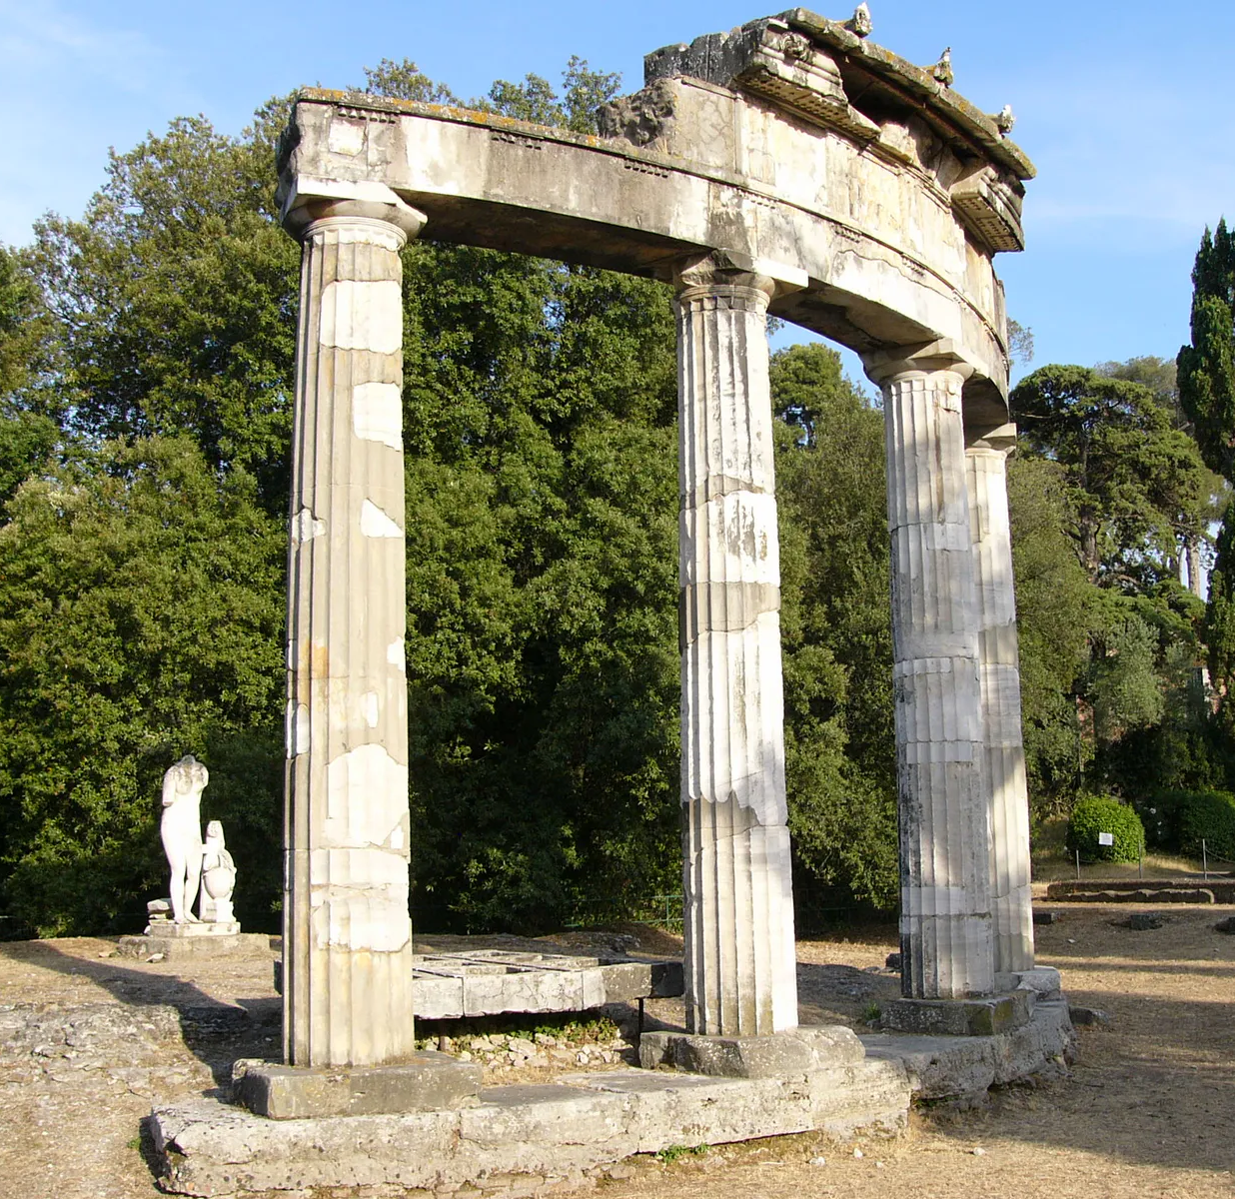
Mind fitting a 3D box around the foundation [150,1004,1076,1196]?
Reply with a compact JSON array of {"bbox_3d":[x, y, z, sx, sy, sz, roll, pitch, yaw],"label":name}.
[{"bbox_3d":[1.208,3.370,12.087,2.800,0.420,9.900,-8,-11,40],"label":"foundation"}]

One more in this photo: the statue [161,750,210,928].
[{"bbox_3d":[-4.387,2.434,16.829,0.460,1.690,0.380,7,-11,-41],"label":"statue"}]

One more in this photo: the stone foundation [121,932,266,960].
[{"bbox_3d":[-4.252,3.500,16.671,1.180,0.260,1.100,7,-11,-41],"label":"stone foundation"}]

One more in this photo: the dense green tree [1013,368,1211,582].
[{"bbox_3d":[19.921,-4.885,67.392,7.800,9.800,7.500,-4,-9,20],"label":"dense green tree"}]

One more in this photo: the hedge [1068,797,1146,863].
[{"bbox_3d":[13.685,6.414,46.533,2.150,1.850,2.000,-4,-9,20],"label":"hedge"}]

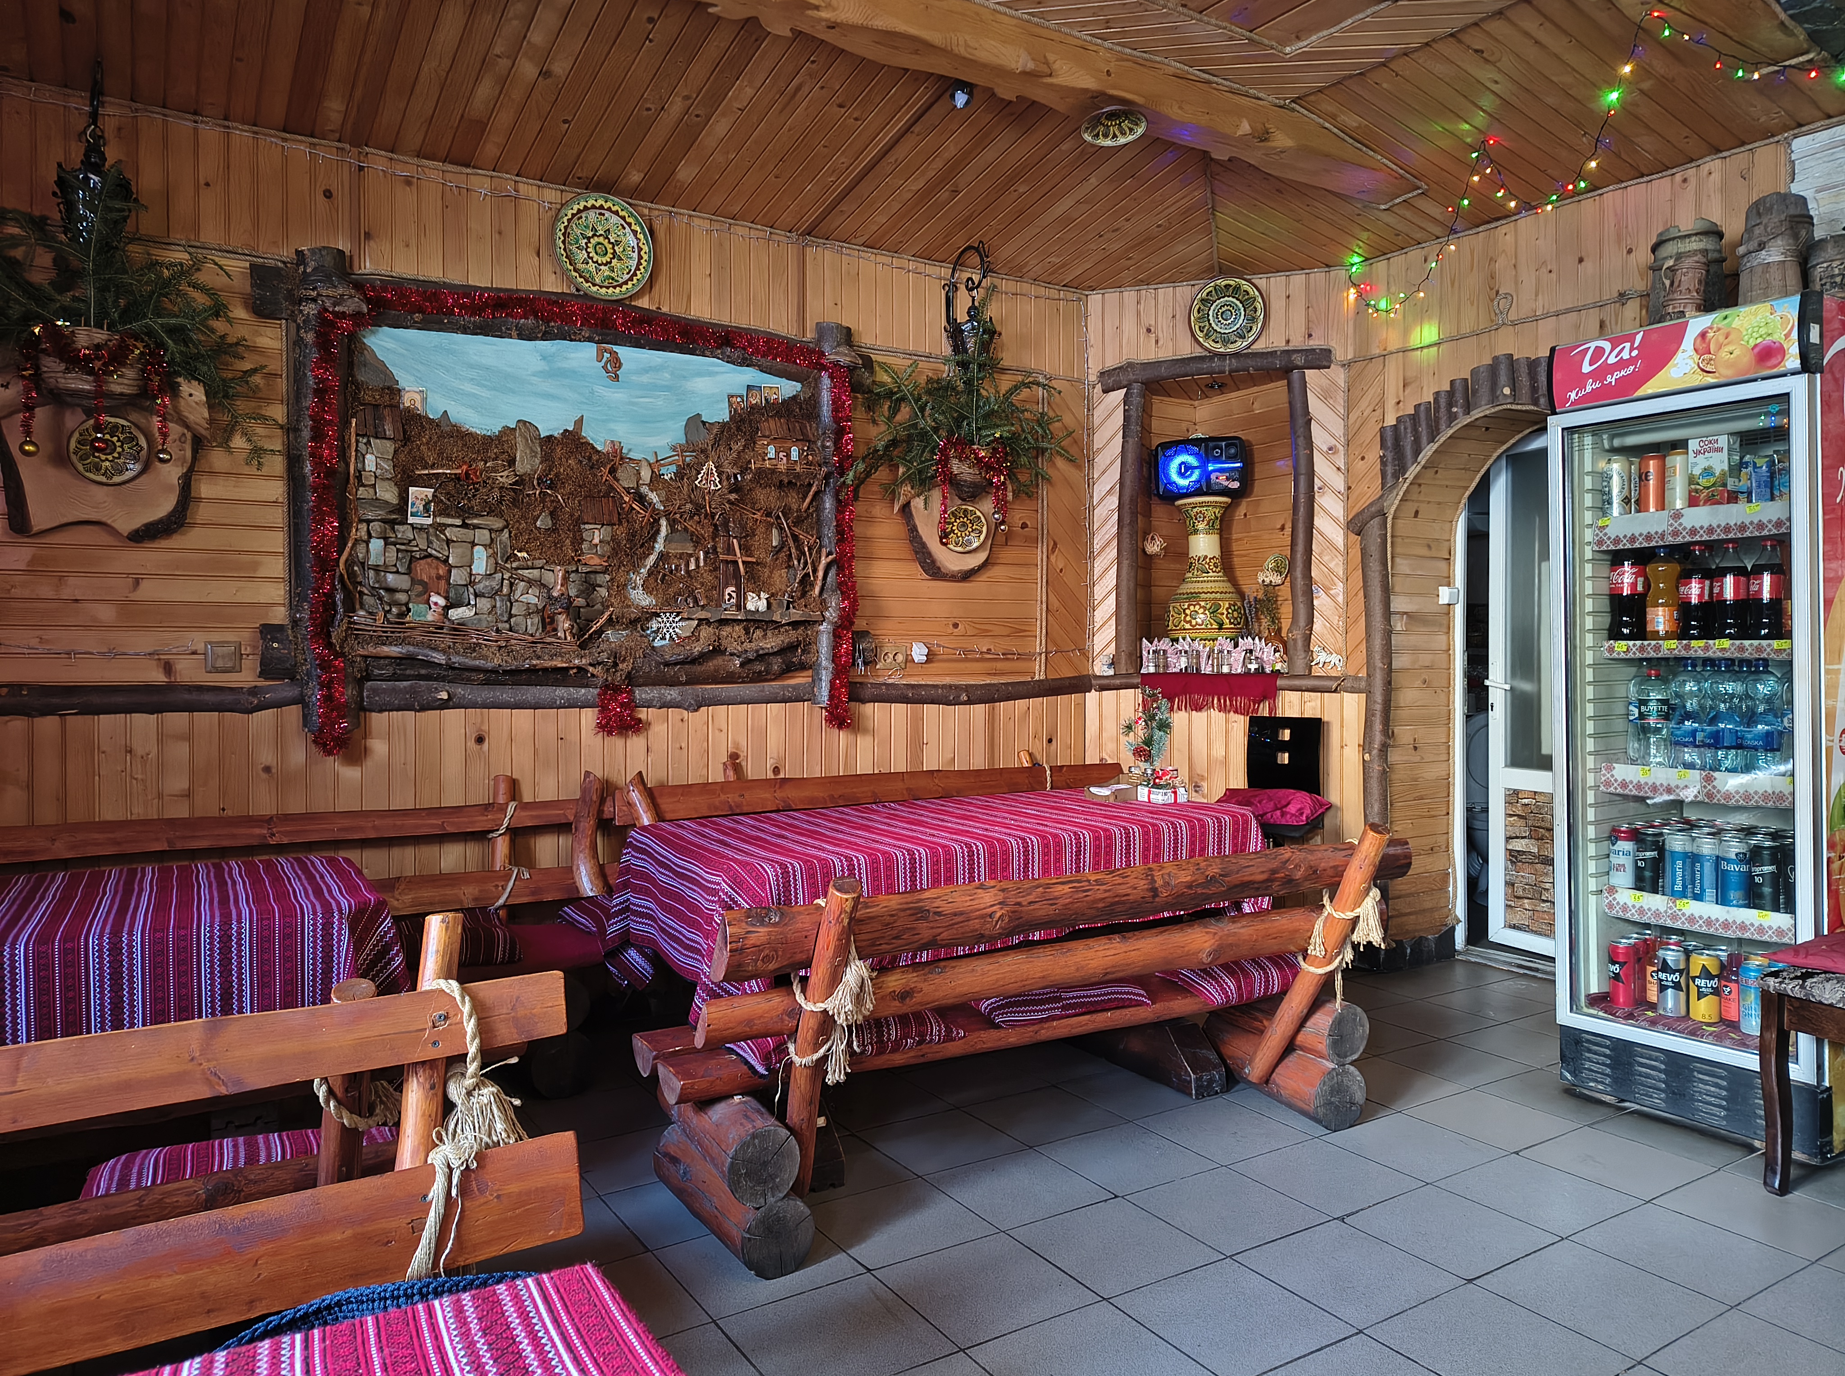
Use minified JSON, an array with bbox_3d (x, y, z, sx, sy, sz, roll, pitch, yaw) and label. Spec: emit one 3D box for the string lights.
[{"bbox_3d":[1.684,-1.436,3.670,0.740,0.360,1.660,-1,3,-33],"label":"string lights"}]

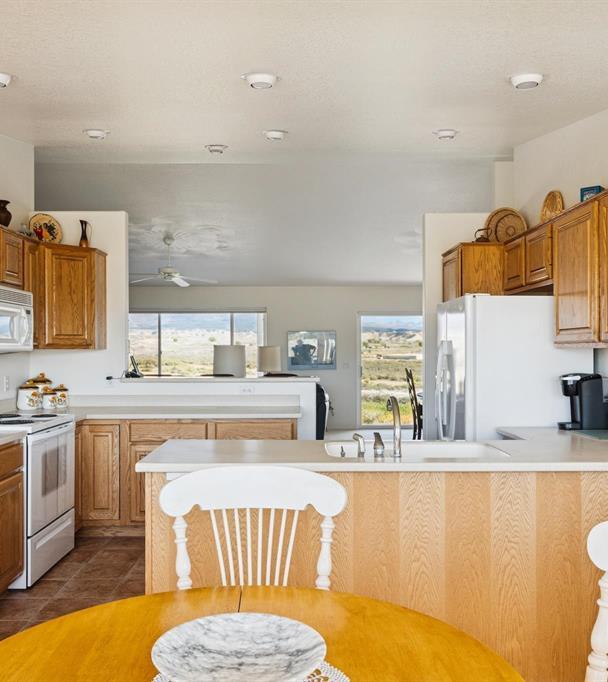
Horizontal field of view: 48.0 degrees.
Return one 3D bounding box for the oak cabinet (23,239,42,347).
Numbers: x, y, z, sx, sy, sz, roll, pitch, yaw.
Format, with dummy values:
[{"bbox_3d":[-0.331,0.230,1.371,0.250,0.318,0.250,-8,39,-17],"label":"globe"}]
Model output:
[{"bbox_3d":[-2.042,-0.325,4.772,0.319,0.768,0.286,0,-1,-1],"label":"oak cabinet"}]

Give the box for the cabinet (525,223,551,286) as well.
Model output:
[{"bbox_3d":[1.649,-0.549,4.344,0.328,0.348,0.465,0,-1,0],"label":"cabinet"}]

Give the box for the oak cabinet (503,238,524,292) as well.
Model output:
[{"bbox_3d":[1.613,-0.521,4.741,0.335,0.383,0.481,0,-1,-1],"label":"oak cabinet"}]

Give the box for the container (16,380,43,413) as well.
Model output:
[{"bbox_3d":[-2.109,0.418,5.253,0.170,0.226,0.170,0,-1,-1],"label":"container"}]

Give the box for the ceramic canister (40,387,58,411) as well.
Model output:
[{"bbox_3d":[-1.985,0.454,5.365,0.115,0.175,0.115,0,-1,0],"label":"ceramic canister"}]

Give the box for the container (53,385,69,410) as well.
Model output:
[{"bbox_3d":[-1.922,0.439,5.405,0.110,0.188,0.110,0,-1,-1],"label":"container"}]

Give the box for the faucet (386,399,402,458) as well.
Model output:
[{"bbox_3d":[0.391,0.368,2.982,0.050,0.252,0.215,0,-1,-1],"label":"faucet"}]

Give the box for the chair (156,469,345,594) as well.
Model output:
[{"bbox_3d":[-0.148,0.880,1.737,0.540,1.040,0.560,0,-1,0],"label":"chair"}]

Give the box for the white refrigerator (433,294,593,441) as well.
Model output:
[{"bbox_3d":[1.324,0.576,4.511,0.840,1.715,0.790,0,-1,-1],"label":"white refrigerator"}]

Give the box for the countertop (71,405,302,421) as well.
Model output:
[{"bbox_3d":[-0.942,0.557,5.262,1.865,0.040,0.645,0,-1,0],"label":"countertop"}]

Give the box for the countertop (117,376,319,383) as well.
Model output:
[{"bbox_3d":[-0.683,0.322,5.659,1.630,0.040,0.320,0,-1,-1],"label":"countertop"}]

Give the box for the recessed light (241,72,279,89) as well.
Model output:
[{"bbox_3d":[-0.207,-1.234,3.239,0.183,0.050,0.183,0,9,0],"label":"recessed light"}]

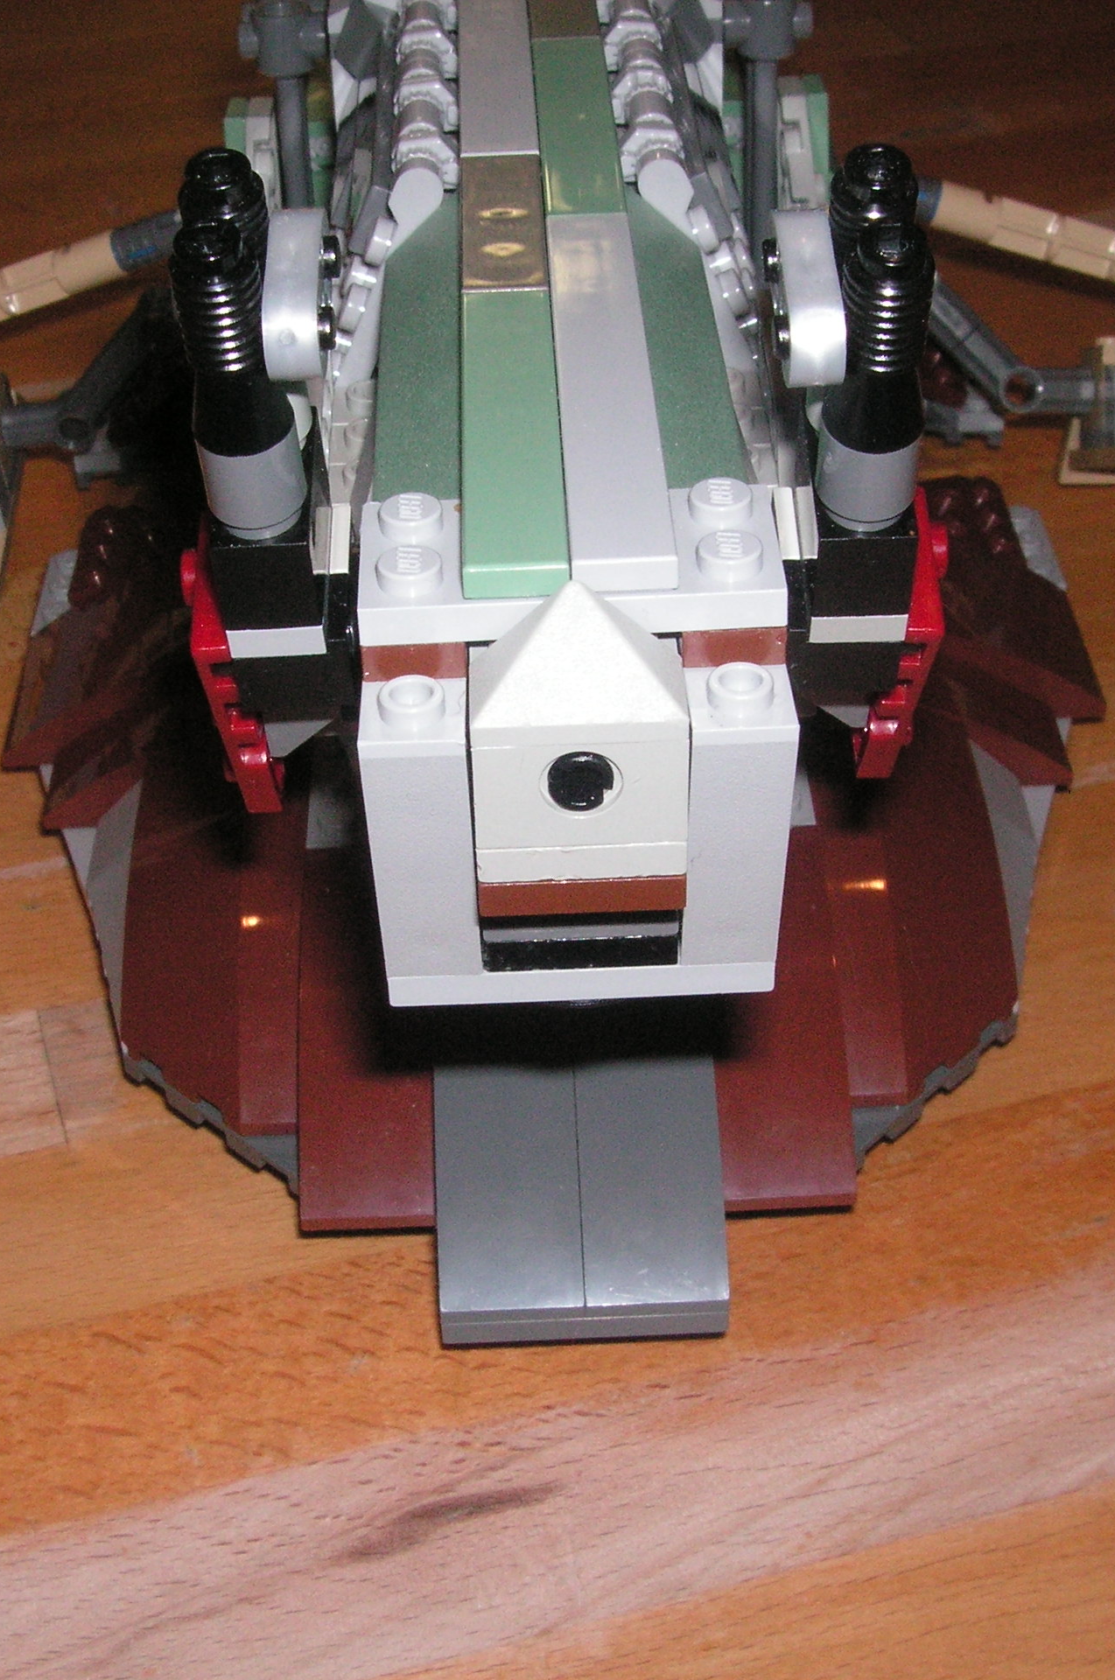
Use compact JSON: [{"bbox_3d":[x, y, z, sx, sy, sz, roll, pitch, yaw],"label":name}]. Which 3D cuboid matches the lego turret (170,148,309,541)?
[{"bbox_3d":[-0.026,-0.040,0.200,0.009,0.030,0.016,-2,38,-1],"label":"lego turret"}]

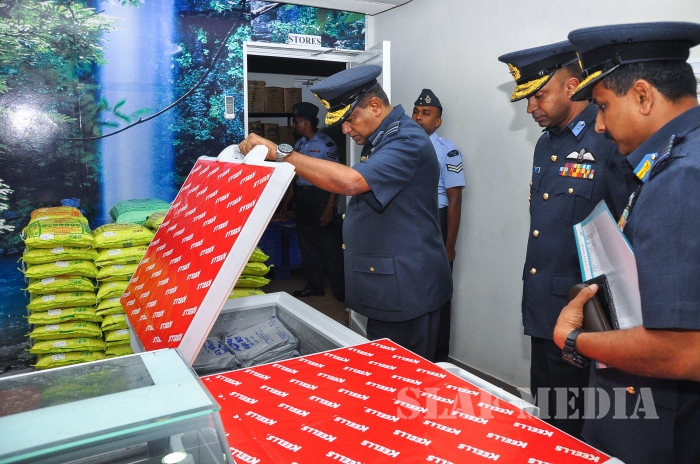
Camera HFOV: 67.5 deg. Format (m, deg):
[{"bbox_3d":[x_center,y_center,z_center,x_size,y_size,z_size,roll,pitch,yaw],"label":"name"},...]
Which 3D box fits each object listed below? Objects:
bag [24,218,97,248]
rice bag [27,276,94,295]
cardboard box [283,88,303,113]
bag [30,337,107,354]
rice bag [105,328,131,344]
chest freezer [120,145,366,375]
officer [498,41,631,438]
[{"bbox_3d":[-1.379,-0.002,2.507,0.264,0.085,0.380,-4,9,-24],"label":"bag"},{"bbox_3d":[-1.516,0.239,2.737,0.291,0.085,0.380,-7,11,-32],"label":"rice bag"},{"bbox_3d":[-0.678,-1.405,5.656,0.217,0.252,0.300,-7,11,-32],"label":"cardboard box"},{"bbox_3d":[-1.372,0.479,2.575,0.289,0.075,0.380,-4,9,-24],"label":"bag"},{"bbox_3d":[-1.234,0.529,2.966,0.329,0.091,0.380,-7,11,-32],"label":"rice bag"},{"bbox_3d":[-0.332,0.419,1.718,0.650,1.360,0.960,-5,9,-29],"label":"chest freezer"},{"bbox_3d":[0.745,0.215,1.880,0.380,1.770,0.510,-5,10,-21],"label":"officer"}]

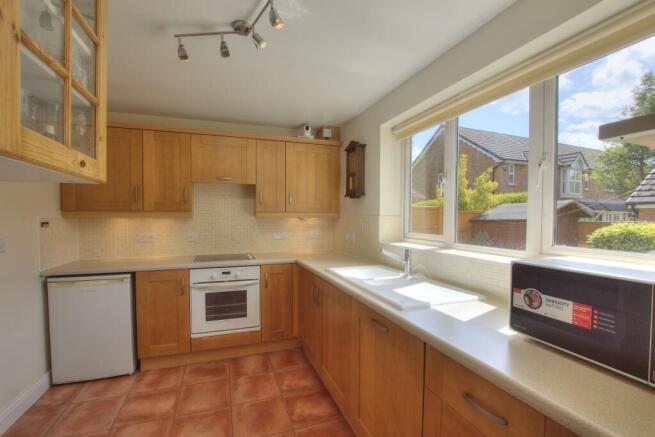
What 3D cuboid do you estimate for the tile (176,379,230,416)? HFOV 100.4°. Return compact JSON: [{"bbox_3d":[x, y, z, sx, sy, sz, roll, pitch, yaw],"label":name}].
[{"bbox_3d":[-0.893,1.307,2.008,0.342,0.015,0.353,0,-1,-19],"label":"tile"}]

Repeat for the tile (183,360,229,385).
[{"bbox_3d":[-1.014,1.314,2.324,0.340,0.015,0.300,0,-1,-19],"label":"tile"}]

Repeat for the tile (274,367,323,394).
[{"bbox_3d":[-0.233,1.296,2.186,0.335,0.015,0.335,0,-1,-19],"label":"tile"}]

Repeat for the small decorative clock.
[{"bbox_3d":[0.272,-0.467,2.684,0.120,0.544,0.240,0,-1,-19],"label":"small decorative clock"}]

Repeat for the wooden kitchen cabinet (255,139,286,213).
[{"bbox_3d":[-0.631,-0.427,2.991,0.303,0.740,0.322,0,-1,-19],"label":"wooden kitchen cabinet"}]

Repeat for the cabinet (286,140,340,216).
[{"bbox_3d":[-0.201,-0.426,3.142,0.610,0.740,0.322,0,-1,-19],"label":"cabinet"}]

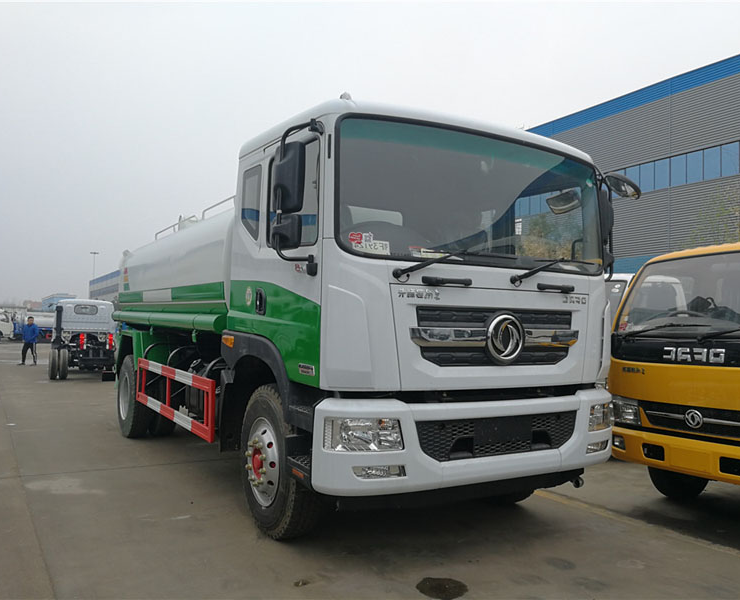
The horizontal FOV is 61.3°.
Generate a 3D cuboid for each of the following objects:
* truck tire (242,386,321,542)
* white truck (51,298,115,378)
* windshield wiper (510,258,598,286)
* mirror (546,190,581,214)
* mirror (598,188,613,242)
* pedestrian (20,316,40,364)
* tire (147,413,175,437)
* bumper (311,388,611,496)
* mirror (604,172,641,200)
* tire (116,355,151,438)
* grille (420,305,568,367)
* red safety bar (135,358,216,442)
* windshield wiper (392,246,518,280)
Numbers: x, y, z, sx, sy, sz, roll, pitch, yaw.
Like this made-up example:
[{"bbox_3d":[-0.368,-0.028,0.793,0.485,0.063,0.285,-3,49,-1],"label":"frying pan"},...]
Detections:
[{"bbox_3d":[-0.631,1.145,4.471,0.280,1.040,1.040,3,-3,-31],"label":"truck tire"},{"bbox_3d":[-7.948,1.008,17.614,1.950,2.140,5.000,3,-3,-31],"label":"white truck"},{"bbox_3d":[1.285,-0.175,4.288,0.850,0.210,0.120,3,-3,-32],"label":"windshield wiper"},{"bbox_3d":[1.605,-0.806,5.134,0.310,0.190,0.080,-1,22,42],"label":"mirror"},{"bbox_3d":[1.806,-0.641,4.814,0.200,0.410,0.110,3,-3,-32],"label":"mirror"},{"bbox_3d":[-11.568,1.400,21.200,0.580,1.660,0.500,1,-2,9],"label":"pedestrian"},{"bbox_3d":[-2.726,1.233,8.109,0.270,1.040,1.040,3,-3,-31],"label":"tire"},{"bbox_3d":[0.738,0.855,3.966,2.290,0.510,0.410,3,-3,-32],"label":"bumper"},{"bbox_3d":[1.918,-0.860,4.736,0.280,0.210,0.160,1,-2,-3],"label":"mirror"},{"bbox_3d":[-2.964,1.198,7.862,0.280,1.040,1.040,3,-3,-32],"label":"tire"},{"bbox_3d":[0.823,0.250,3.967,1.310,0.360,0.100,3,-3,-31],"label":"grille"},{"bbox_3d":[-1.956,0.915,6.118,0.060,0.510,2.880,3,-3,-31],"label":"red safety bar"},{"bbox_3d":[0.560,-0.202,3.819,0.970,0.190,0.100,3,-3,-31],"label":"windshield wiper"}]

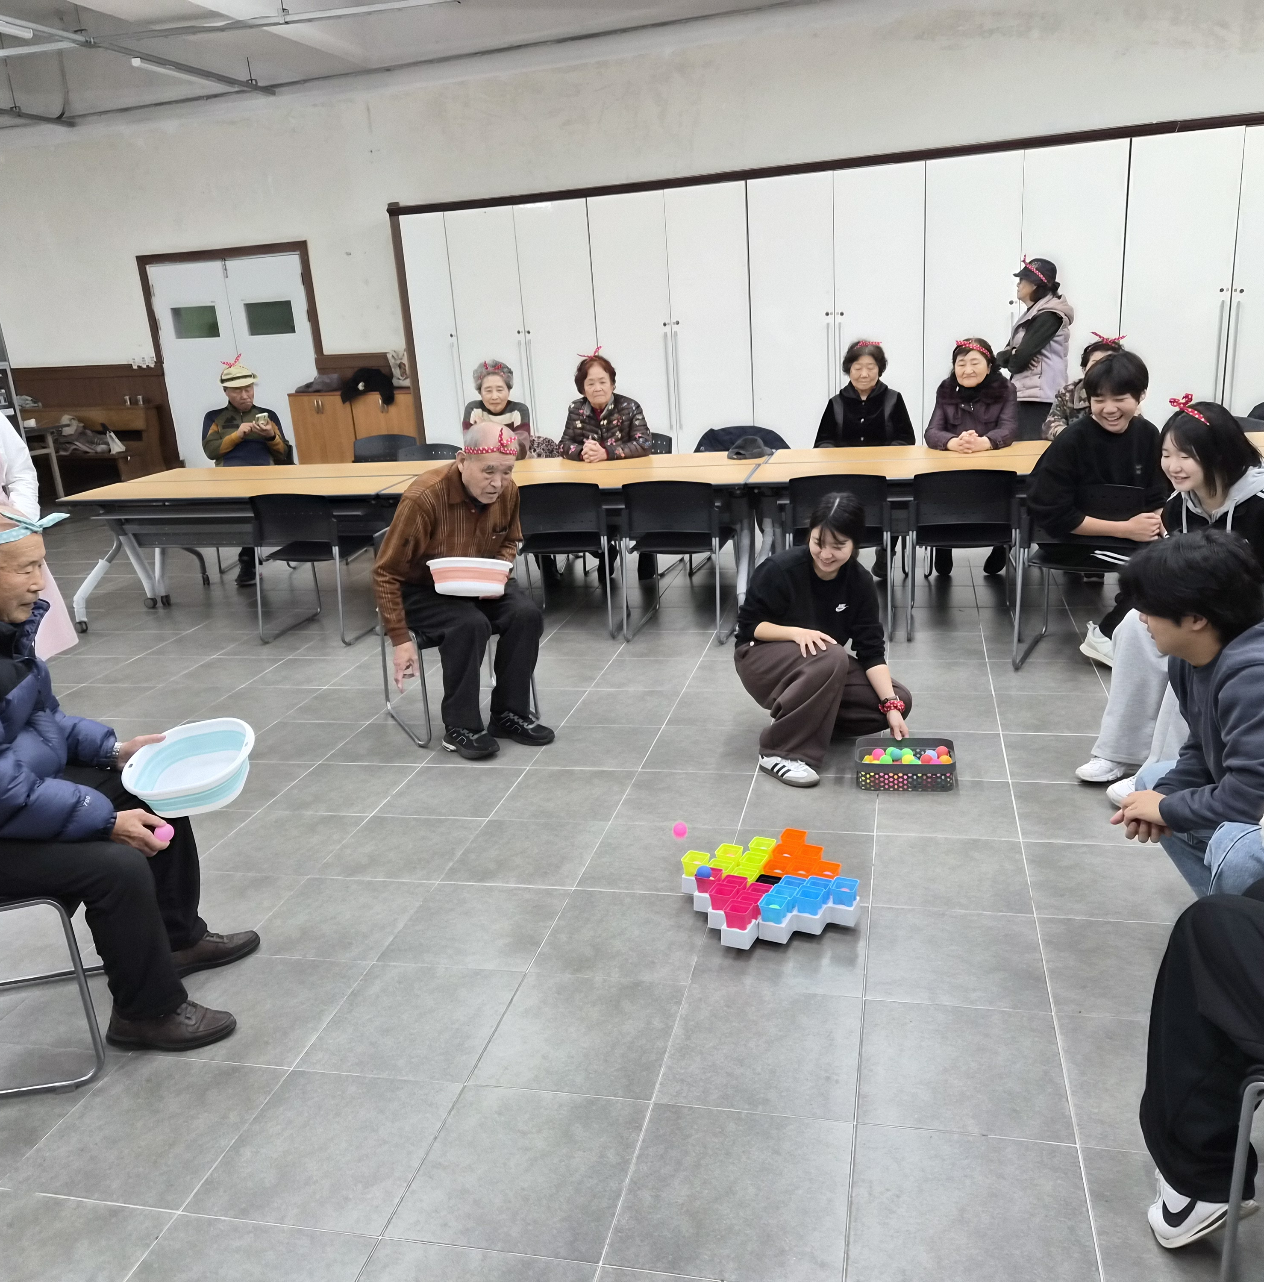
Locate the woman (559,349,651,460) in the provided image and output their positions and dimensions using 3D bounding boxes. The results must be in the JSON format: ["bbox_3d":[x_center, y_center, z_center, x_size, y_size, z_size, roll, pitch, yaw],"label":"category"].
[{"bbox_3d":[-0.121,-0.917,6.198,0.530,1.240,0.830,-3,17,6],"label":"woman"}]

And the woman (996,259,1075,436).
[{"bbox_3d":[2.260,-1.343,6.403,0.380,1.560,0.460,4,19,25],"label":"woman"}]

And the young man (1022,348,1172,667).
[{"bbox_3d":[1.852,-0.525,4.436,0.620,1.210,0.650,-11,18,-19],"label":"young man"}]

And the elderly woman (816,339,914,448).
[{"bbox_3d":[1.244,-0.957,6.004,0.520,1.210,0.650,0,17,13],"label":"elderly woman"}]

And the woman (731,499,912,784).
[{"bbox_3d":[0.577,-0.050,3.755,0.540,0.910,0.620,-12,18,-22],"label":"woman"}]

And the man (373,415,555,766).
[{"bbox_3d":[-0.632,-0.233,4.189,0.600,1.170,0.740,-13,19,-25],"label":"man"}]

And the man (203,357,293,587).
[{"bbox_3d":[-2.449,-1.079,7.232,0.550,1.280,0.760,-7,17,-7],"label":"man"}]

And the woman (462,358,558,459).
[{"bbox_3d":[-0.678,-0.961,6.486,0.490,1.240,0.820,-2,17,8],"label":"woman"}]

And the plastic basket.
[{"bbox_3d":[0.875,0.395,3.624,0.300,0.095,0.205,-1,17,12],"label":"plastic basket"}]

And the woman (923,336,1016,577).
[{"bbox_3d":[1.697,-0.891,5.698,0.500,1.210,0.830,1,18,16],"label":"woman"}]

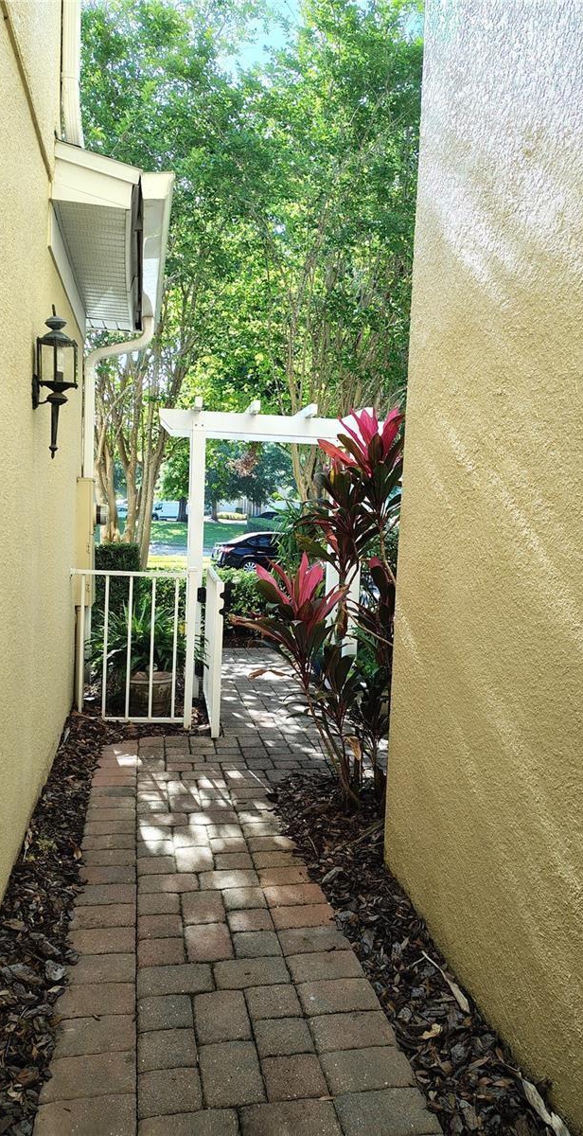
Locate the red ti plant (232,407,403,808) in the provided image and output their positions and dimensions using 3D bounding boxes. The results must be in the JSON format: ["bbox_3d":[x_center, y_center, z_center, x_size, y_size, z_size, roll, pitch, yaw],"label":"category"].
[{"bbox_3d":[0.211,0.172,3.909,1.050,1.950,0.950,2,3,-11],"label":"red ti plant"}]

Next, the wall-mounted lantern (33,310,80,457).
[{"bbox_3d":[-0.948,-0.753,3.209,0.185,0.615,0.170,2,3,-11],"label":"wall-mounted lantern"}]

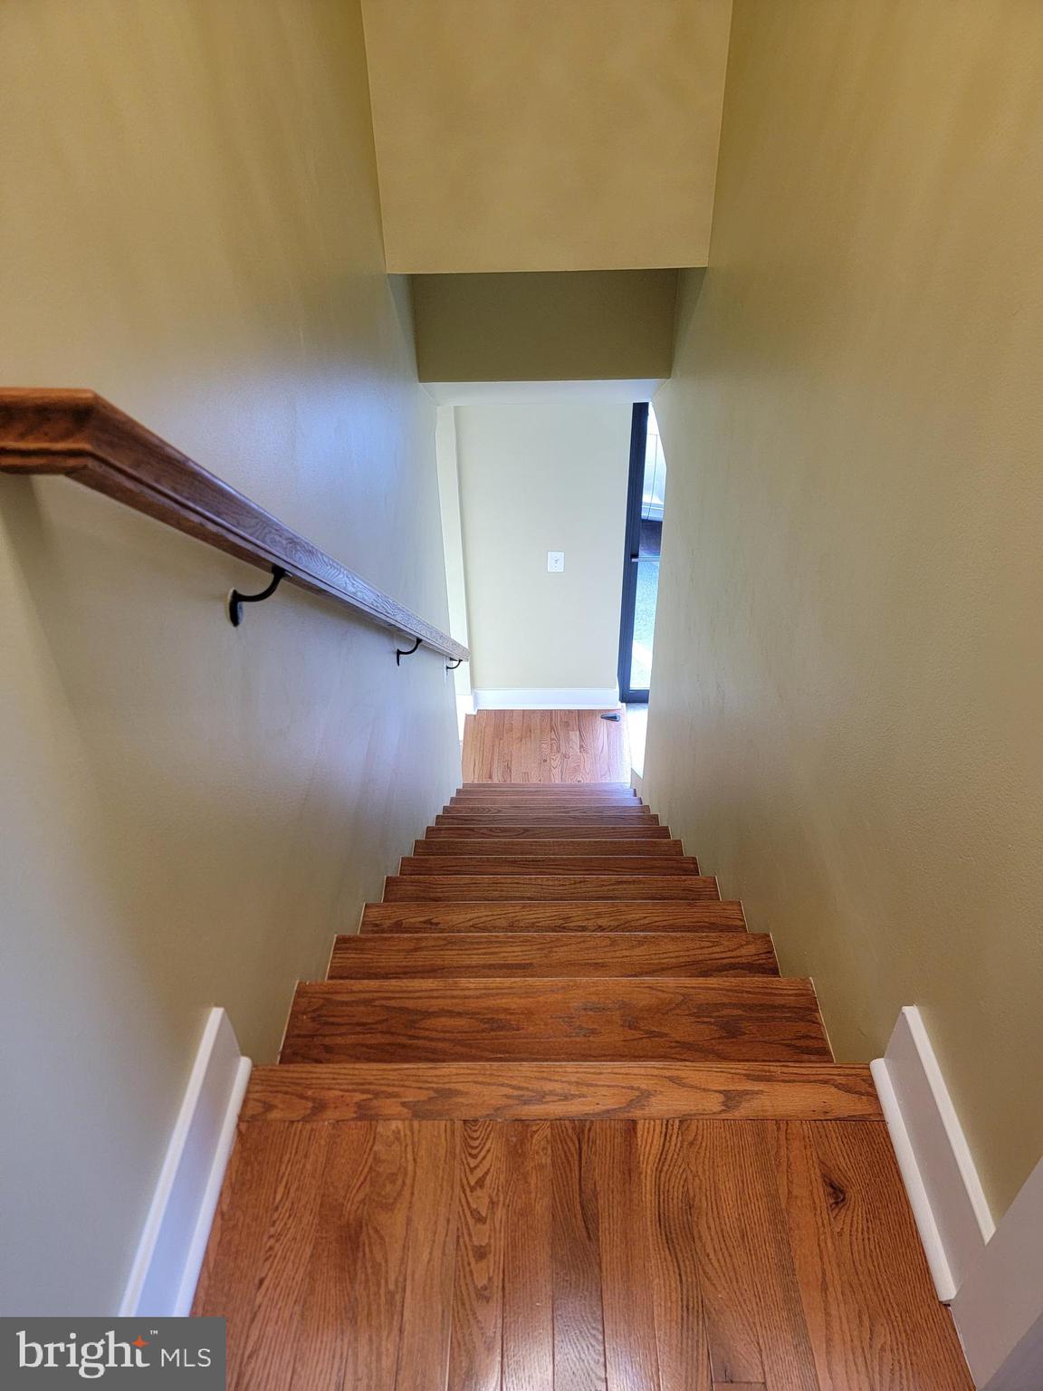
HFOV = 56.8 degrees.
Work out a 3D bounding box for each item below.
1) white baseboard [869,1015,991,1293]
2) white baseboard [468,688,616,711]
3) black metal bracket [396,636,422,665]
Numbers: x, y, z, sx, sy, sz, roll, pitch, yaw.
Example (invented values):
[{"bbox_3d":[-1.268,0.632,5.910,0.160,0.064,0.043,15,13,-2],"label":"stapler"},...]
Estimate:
[{"bbox_3d":[0.484,0.535,1.152,0.029,0.147,0.288,-1,38,1],"label":"white baseboard"},{"bbox_3d":[0.153,0.024,5.885,0.885,0.147,0.029,-1,38,1],"label":"white baseboard"},{"bbox_3d":[-0.331,-0.129,2.866,0.077,0.102,0.050,-1,38,1],"label":"black metal bracket"}]

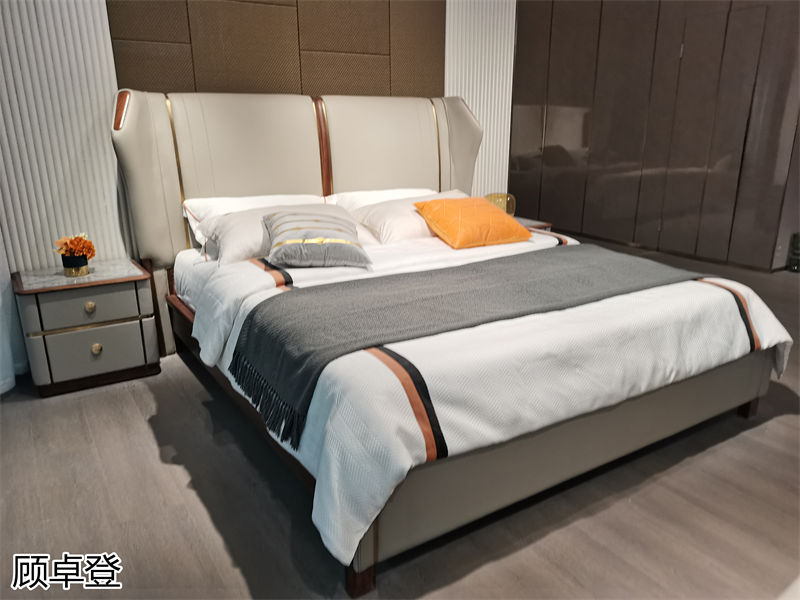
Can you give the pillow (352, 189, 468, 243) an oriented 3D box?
[{"bbox_3d":[0.154,-0.478,3.441,0.780,0.145,0.430,-10,53,-30],"label":"pillow"}]

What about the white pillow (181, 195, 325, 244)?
[{"bbox_3d":[-0.679,-0.404,3.146,0.780,0.145,0.430,-10,56,-30],"label":"white pillow"}]

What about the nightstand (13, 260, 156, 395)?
[{"bbox_3d":[-1.531,0.115,2.971,0.548,0.496,0.465,-10,20,-30],"label":"nightstand"}]

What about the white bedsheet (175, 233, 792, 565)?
[{"bbox_3d":[0.193,0.045,2.745,2.080,0.470,2.020,-10,20,-30],"label":"white bedsheet"}]

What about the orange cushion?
[{"bbox_3d":[0.377,-0.419,3.184,0.480,0.140,0.480,-9,39,-26],"label":"orange cushion"}]

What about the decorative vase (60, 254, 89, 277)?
[{"bbox_3d":[-1.552,-0.166,2.877,0.110,0.097,0.110,-10,20,-30],"label":"decorative vase"}]

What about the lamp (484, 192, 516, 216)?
[{"bbox_3d":[0.728,-0.666,4.354,0.236,0.177,0.236,0,17,0],"label":"lamp"}]

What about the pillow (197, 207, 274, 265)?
[{"bbox_3d":[-0.565,-0.349,3.027,0.780,0.145,0.430,-10,53,-30],"label":"pillow"}]

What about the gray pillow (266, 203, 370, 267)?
[{"bbox_3d":[-0.391,-0.285,2.754,0.450,0.140,0.450,-4,36,-12],"label":"gray pillow"}]

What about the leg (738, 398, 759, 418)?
[{"bbox_3d":[1.473,0.443,2.548,0.070,0.095,0.055,-10,20,-30],"label":"leg"}]

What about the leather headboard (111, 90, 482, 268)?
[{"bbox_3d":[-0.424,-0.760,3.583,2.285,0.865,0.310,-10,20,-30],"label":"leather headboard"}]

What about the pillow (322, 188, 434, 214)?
[{"bbox_3d":[0.007,-0.521,3.542,0.760,0.145,0.430,-10,56,-30],"label":"pillow"}]

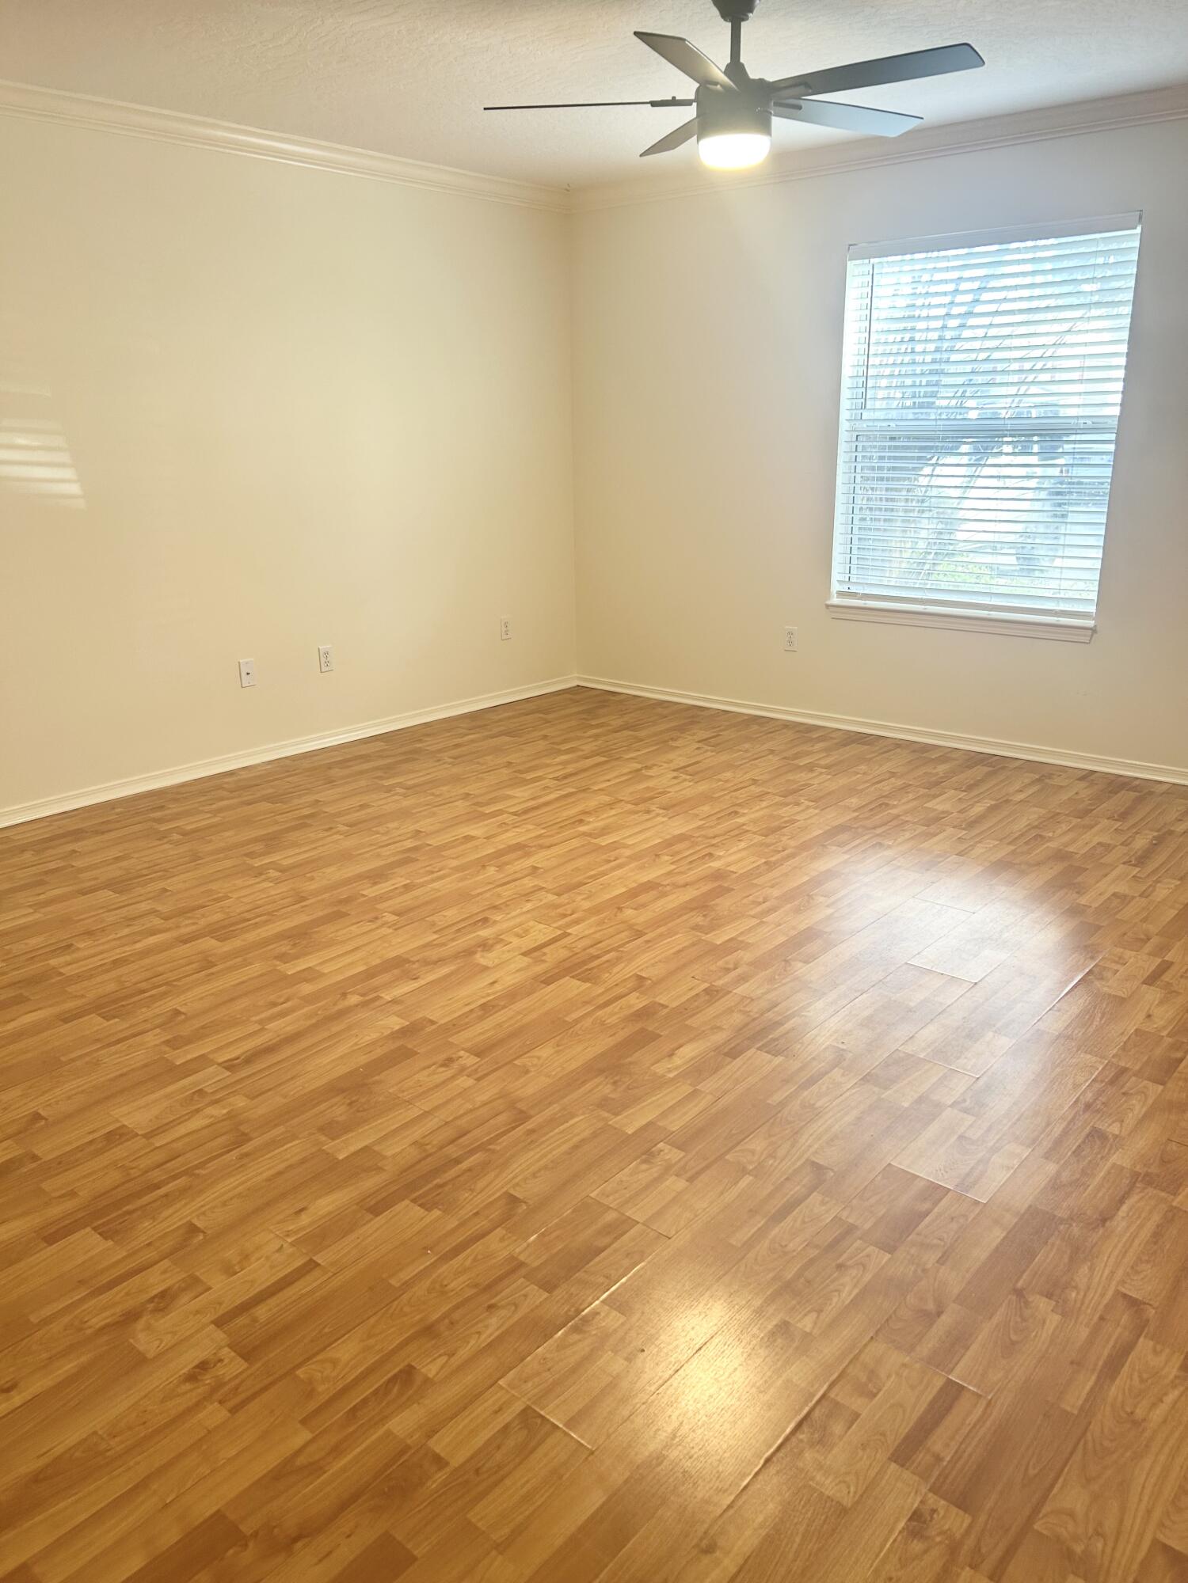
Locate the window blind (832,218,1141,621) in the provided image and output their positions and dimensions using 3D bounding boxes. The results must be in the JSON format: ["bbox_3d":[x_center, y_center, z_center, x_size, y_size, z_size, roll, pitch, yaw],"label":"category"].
[{"bbox_3d":[1.538,-1.475,4.843,1.153,1.472,0.077,14,22,39],"label":"window blind"}]

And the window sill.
[{"bbox_3d":[1.538,-0.730,5.064,1.200,0.078,0.105,14,22,39],"label":"window sill"}]

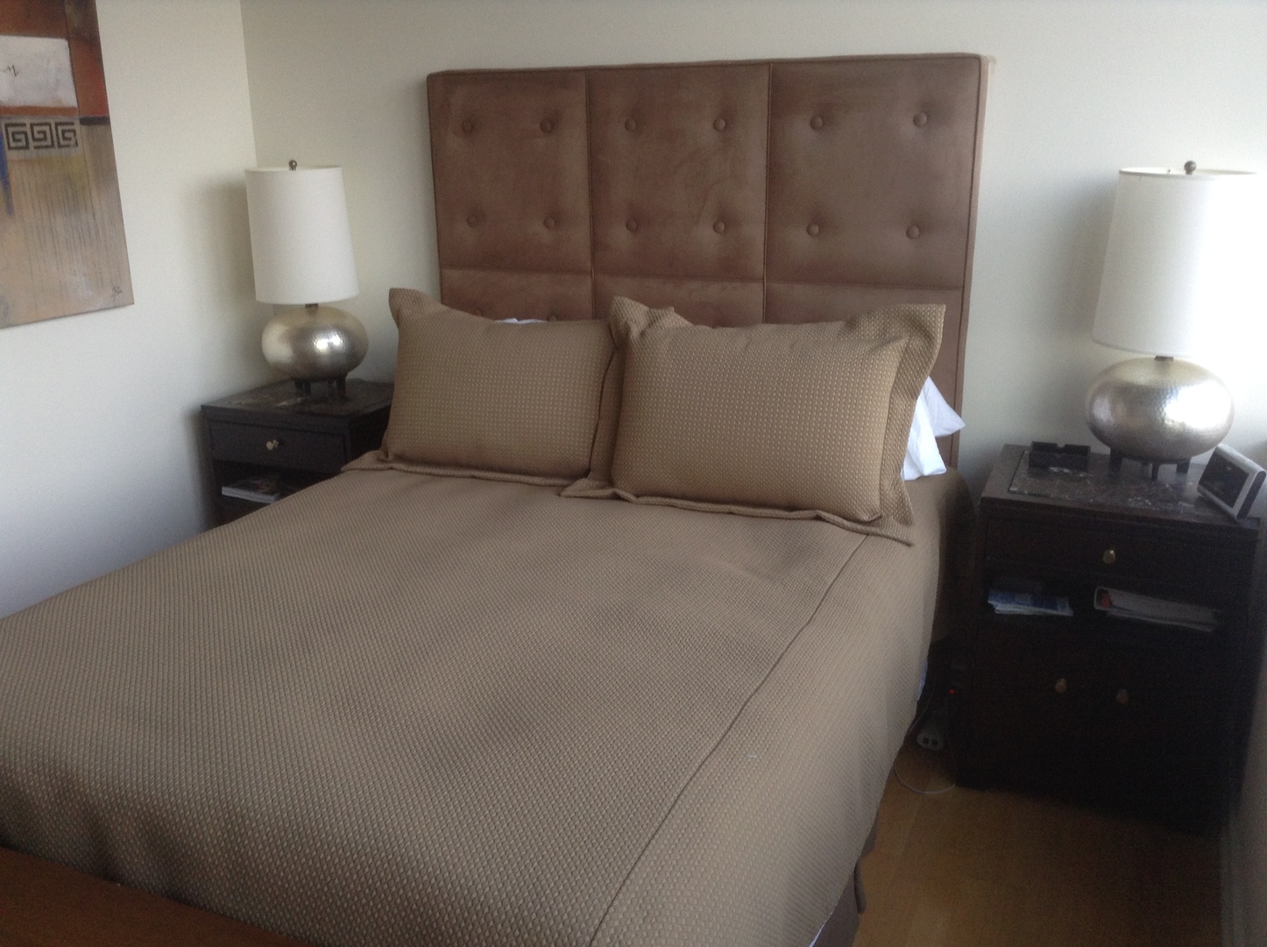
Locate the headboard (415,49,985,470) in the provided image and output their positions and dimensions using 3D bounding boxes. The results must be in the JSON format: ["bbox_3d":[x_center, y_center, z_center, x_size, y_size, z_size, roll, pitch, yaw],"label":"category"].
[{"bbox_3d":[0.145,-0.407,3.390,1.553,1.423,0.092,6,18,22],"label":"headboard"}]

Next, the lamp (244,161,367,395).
[{"bbox_3d":[-1.012,-0.601,3.733,0.319,0.710,0.319,6,18,22],"label":"lamp"}]

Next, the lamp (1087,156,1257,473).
[{"bbox_3d":[1.228,-0.348,2.768,0.319,0.710,0.319,6,18,22],"label":"lamp"}]

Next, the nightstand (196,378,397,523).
[{"bbox_3d":[-0.971,0.111,3.877,0.555,0.738,0.455,6,18,22],"label":"nightstand"}]

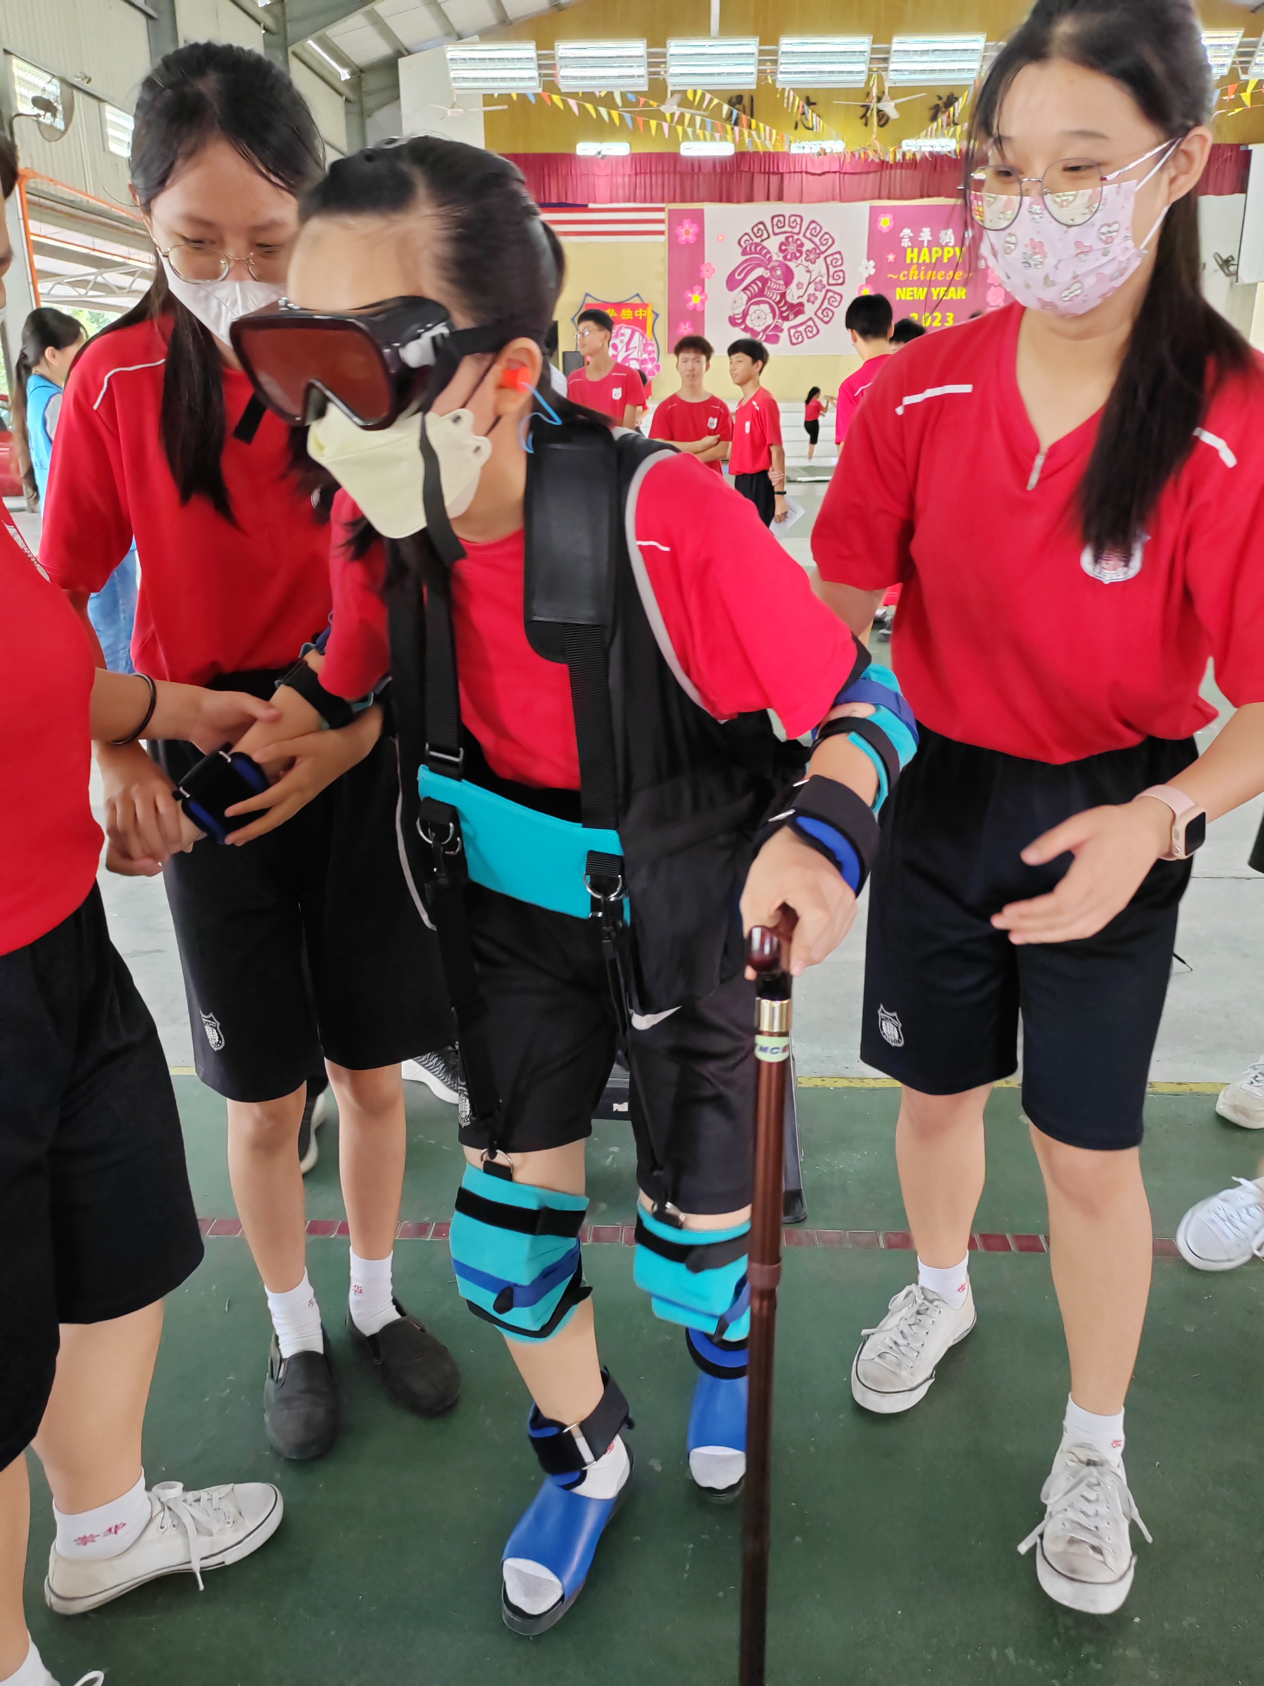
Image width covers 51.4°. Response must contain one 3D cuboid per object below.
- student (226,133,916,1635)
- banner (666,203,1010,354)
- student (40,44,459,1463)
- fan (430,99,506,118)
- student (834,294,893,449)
[{"bbox_3d":[-0.016,0.136,1.293,0.520,1.470,0.580,9,21,27],"label":"student"},{"bbox_3d":[5.442,-14.790,34.500,9.019,3.570,0.050,1,18,2],"label":"banner"},{"bbox_3d":[-0.372,0.045,1.431,0.460,1.560,0.480,-6,19,-17],"label":"student"},{"bbox_3d":[-2.424,-10.089,18.100,1.460,0.300,1.460,1,18,2],"label":"fan"},{"bbox_3d":[1.024,-1.339,5.404,0.480,1.680,0.300,-9,20,-23],"label":"student"}]

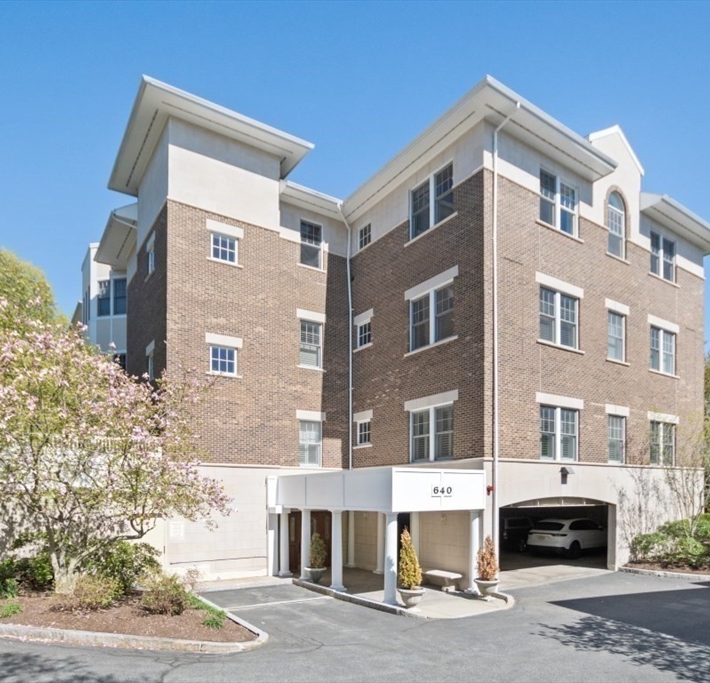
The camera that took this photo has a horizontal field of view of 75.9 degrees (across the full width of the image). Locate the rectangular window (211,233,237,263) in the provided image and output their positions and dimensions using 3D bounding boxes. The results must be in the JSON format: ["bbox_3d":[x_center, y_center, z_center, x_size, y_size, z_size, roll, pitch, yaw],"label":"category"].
[{"bbox_3d":[-4.676,-3.337,16.332,0.989,0.936,0.150,6,-12,-32],"label":"rectangular window"}]

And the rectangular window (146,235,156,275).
[{"bbox_3d":[-7.467,-3.202,16.797,0.150,1.216,1.286,5,-8,-37],"label":"rectangular window"}]

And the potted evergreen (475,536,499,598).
[{"bbox_3d":[3.187,5.453,11.030,0.640,1.580,0.640,4,-7,-30],"label":"potted evergreen"}]

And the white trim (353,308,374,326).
[{"bbox_3d":[0.322,-0.905,17.163,0.120,0.302,1.141,7,-11,-36],"label":"white trim"}]

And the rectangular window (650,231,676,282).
[{"bbox_3d":[12.537,-3.458,18.512,1.936,1.681,0.160,6,-12,-32],"label":"rectangular window"}]

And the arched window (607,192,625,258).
[{"bbox_3d":[9.475,-4.211,16.449,1.071,2.385,0.150,6,-11,-33],"label":"arched window"}]

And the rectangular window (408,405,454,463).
[{"bbox_3d":[2.555,3.037,15.103,0.160,1.787,2.021,7,-12,-35],"label":"rectangular window"}]

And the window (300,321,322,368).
[{"bbox_3d":[-1.693,0.128,17.711,0.989,1.830,0.150,6,-12,-32],"label":"window"}]

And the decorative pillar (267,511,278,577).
[{"bbox_3d":[-3.046,7.504,16.866,0.298,2.287,0.266,6,-12,-32],"label":"decorative pillar"}]

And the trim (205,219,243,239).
[{"bbox_3d":[-4.344,-3.760,15.277,1.236,0.312,0.120,6,-11,-33],"label":"trim"}]

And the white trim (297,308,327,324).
[{"bbox_3d":[-1.681,-0.981,17.711,1.298,0.319,0.140,6,-12,-32],"label":"white trim"}]

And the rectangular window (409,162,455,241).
[{"bbox_3d":[2.644,-4.701,15.324,0.150,1.781,2.069,5,-8,-37],"label":"rectangular window"}]

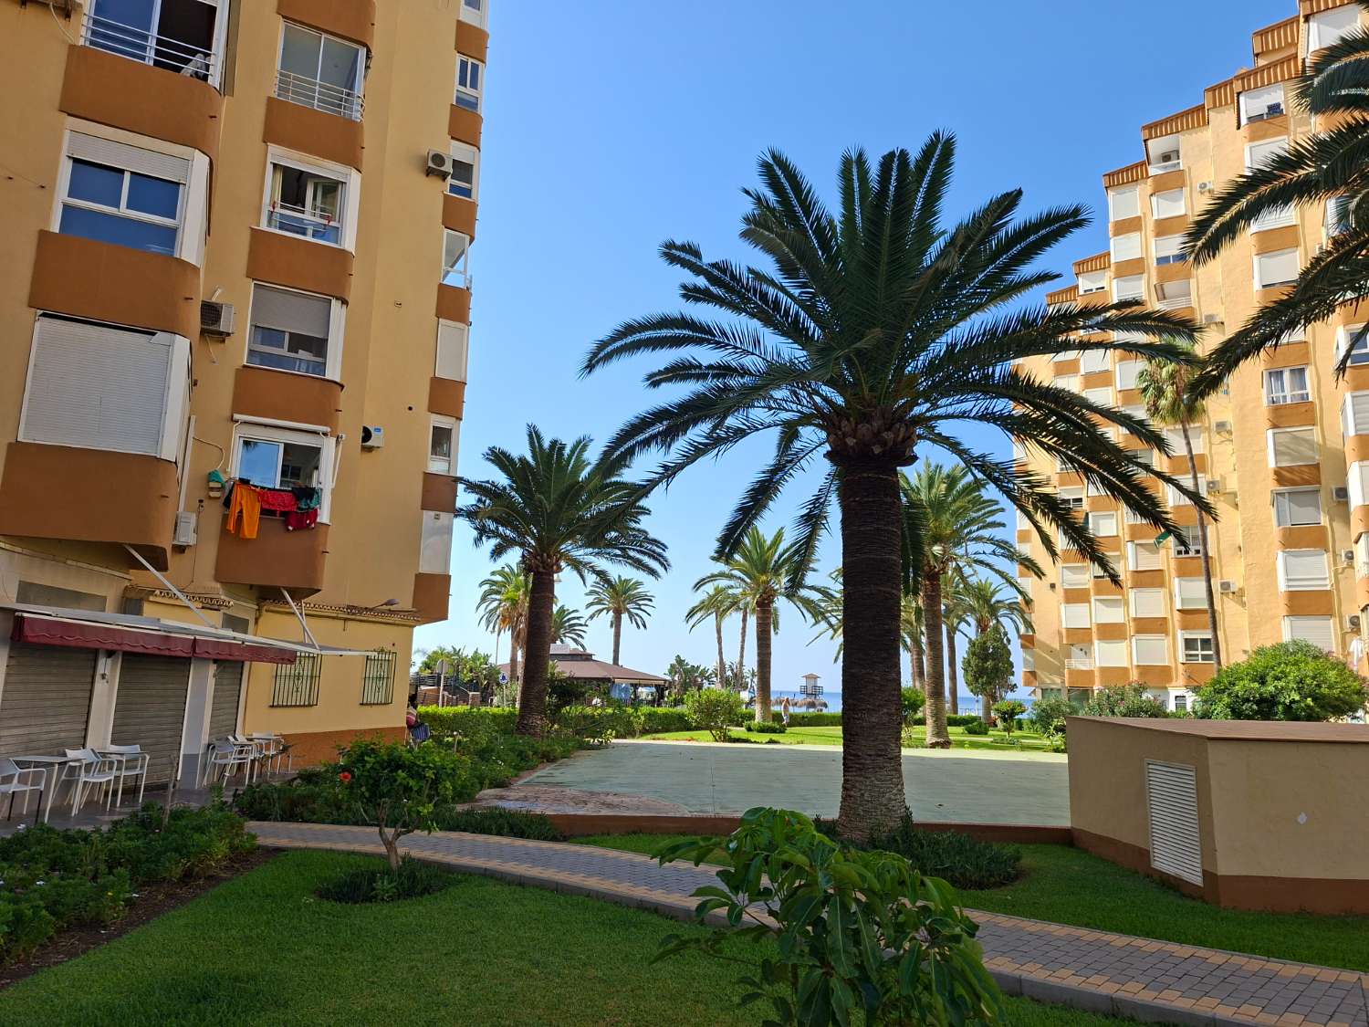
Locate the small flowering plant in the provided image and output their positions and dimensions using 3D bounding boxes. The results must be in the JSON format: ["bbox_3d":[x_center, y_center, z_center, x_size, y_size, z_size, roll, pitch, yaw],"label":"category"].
[{"bbox_3d":[-2.814,2.851,8.849,1.176,1.207,1.176,2,-11,0],"label":"small flowering plant"}]

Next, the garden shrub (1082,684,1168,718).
[{"bbox_3d":[21.172,9.665,43.967,4.200,2.850,3.600,2,-11,0],"label":"garden shrub"}]

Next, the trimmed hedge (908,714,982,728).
[{"bbox_3d":[16.842,13.335,58.536,4.800,0.850,1.000,2,-11,0],"label":"trimmed hedge"}]

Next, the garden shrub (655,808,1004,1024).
[{"bbox_3d":[0.544,1.823,3.571,1.300,1.200,1.200,2,-11,0],"label":"garden shrub"}]

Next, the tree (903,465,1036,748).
[{"bbox_3d":[10.180,3.515,35.852,6.955,11.077,6.955,2,-11,0],"label":"tree"}]

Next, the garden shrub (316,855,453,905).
[{"bbox_3d":[-2.450,2.982,7.523,1.120,0.260,1.000,2,-11,0],"label":"garden shrub"}]

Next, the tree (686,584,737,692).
[{"bbox_3d":[2.915,12.941,86.104,5.800,12.000,5.800,2,-11,0],"label":"tree"}]

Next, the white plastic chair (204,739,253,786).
[{"bbox_3d":[-7.326,3.962,14.615,0.550,0.790,0.580,-2,-12,19],"label":"white plastic chair"}]

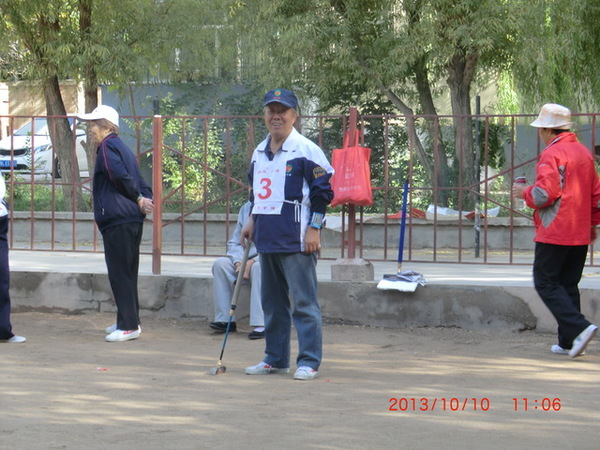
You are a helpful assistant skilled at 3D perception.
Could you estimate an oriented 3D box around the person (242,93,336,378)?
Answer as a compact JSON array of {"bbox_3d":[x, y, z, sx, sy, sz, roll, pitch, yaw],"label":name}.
[{"bbox_3d":[-0.065,0.044,12.600,0.540,1.700,0.380,2,3,30],"label":"person"}]

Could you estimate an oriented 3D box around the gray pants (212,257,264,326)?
[{"bbox_3d":[-0.359,0.469,15.150,0.400,0.500,0.560,1,3,19],"label":"gray pants"}]

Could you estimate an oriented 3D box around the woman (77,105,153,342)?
[{"bbox_3d":[-1.272,-0.025,14.700,0.500,1.600,0.470,1,3,6],"label":"woman"}]

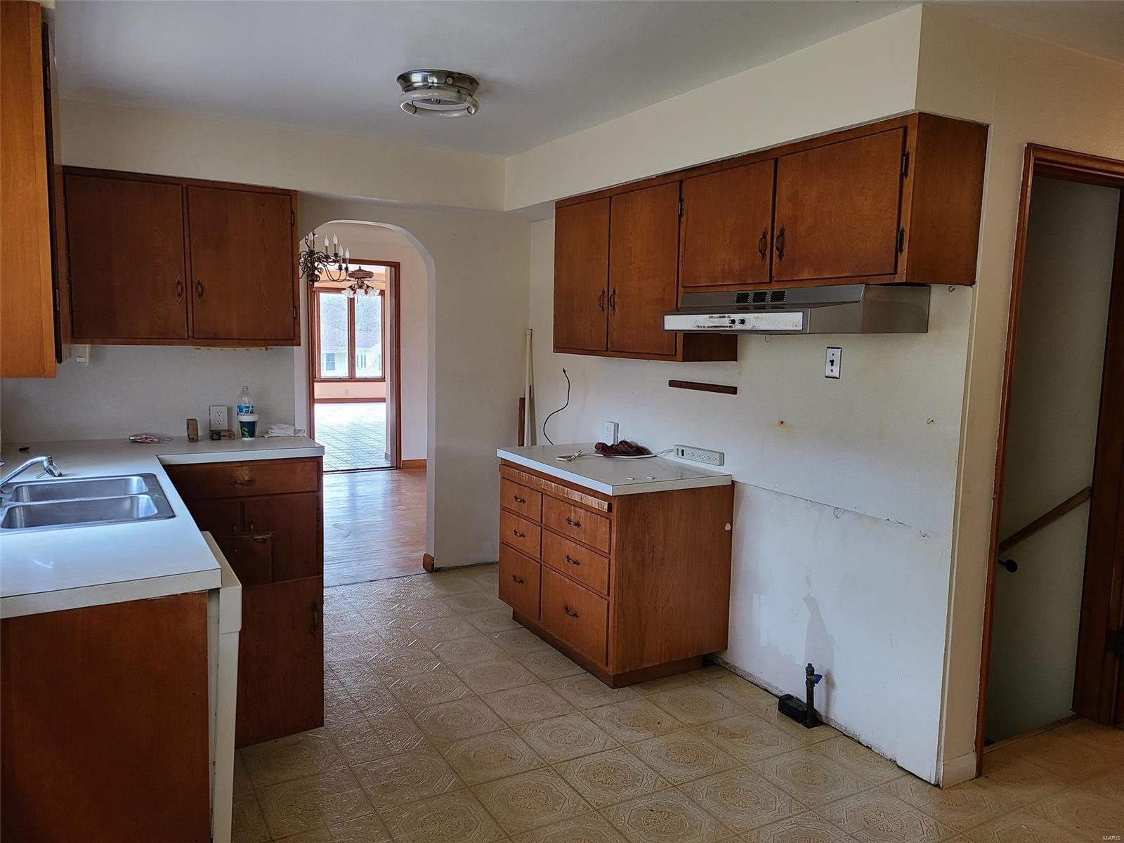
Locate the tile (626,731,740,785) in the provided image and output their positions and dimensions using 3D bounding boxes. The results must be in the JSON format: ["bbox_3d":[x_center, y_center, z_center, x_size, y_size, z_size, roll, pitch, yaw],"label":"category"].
[{"bbox_3d":[0.432,1.196,3.015,0.300,0.010,0.300,-2,7,-29],"label":"tile"}]

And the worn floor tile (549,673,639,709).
[{"bbox_3d":[0.132,1.122,3.528,0.305,0.010,0.307,-2,7,-29],"label":"worn floor tile"}]

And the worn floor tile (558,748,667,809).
[{"bbox_3d":[0.167,1.198,2.848,0.292,0.008,0.292,-2,7,-29],"label":"worn floor tile"}]

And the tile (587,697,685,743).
[{"bbox_3d":[0.282,1.155,3.262,0.305,0.010,0.307,-2,7,-29],"label":"tile"}]

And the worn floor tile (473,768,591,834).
[{"bbox_3d":[-0.100,1.217,2.717,0.300,0.010,0.300,-2,7,-29],"label":"worn floor tile"}]

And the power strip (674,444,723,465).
[{"bbox_3d":[0.627,0.156,3.855,0.037,0.055,0.325,-2,7,-29],"label":"power strip"}]

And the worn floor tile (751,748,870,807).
[{"bbox_3d":[0.849,1.211,2.881,0.305,0.010,0.307,-2,7,-29],"label":"worn floor tile"}]

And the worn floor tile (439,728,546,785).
[{"bbox_3d":[-0.249,1.184,2.981,0.300,0.010,0.300,-2,7,-29],"label":"worn floor tile"}]

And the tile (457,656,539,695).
[{"bbox_3d":[-0.282,1.107,3.657,0.300,0.010,0.300,-2,7,-29],"label":"tile"}]

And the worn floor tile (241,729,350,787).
[{"bbox_3d":[-0.933,1.167,2.930,0.305,0.010,0.307,-2,7,-29],"label":"worn floor tile"}]

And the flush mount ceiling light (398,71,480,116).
[{"bbox_3d":[-0.486,-1.286,3.327,0.322,0.098,0.322,1,6,0],"label":"flush mount ceiling light"}]

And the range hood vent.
[{"bbox_3d":[0.787,-0.402,3.065,0.467,0.162,0.907,-2,7,-29],"label":"range hood vent"}]

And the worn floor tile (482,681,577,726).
[{"bbox_3d":[-0.132,1.140,3.394,0.300,0.010,0.300,-2,7,-29],"label":"worn floor tile"}]

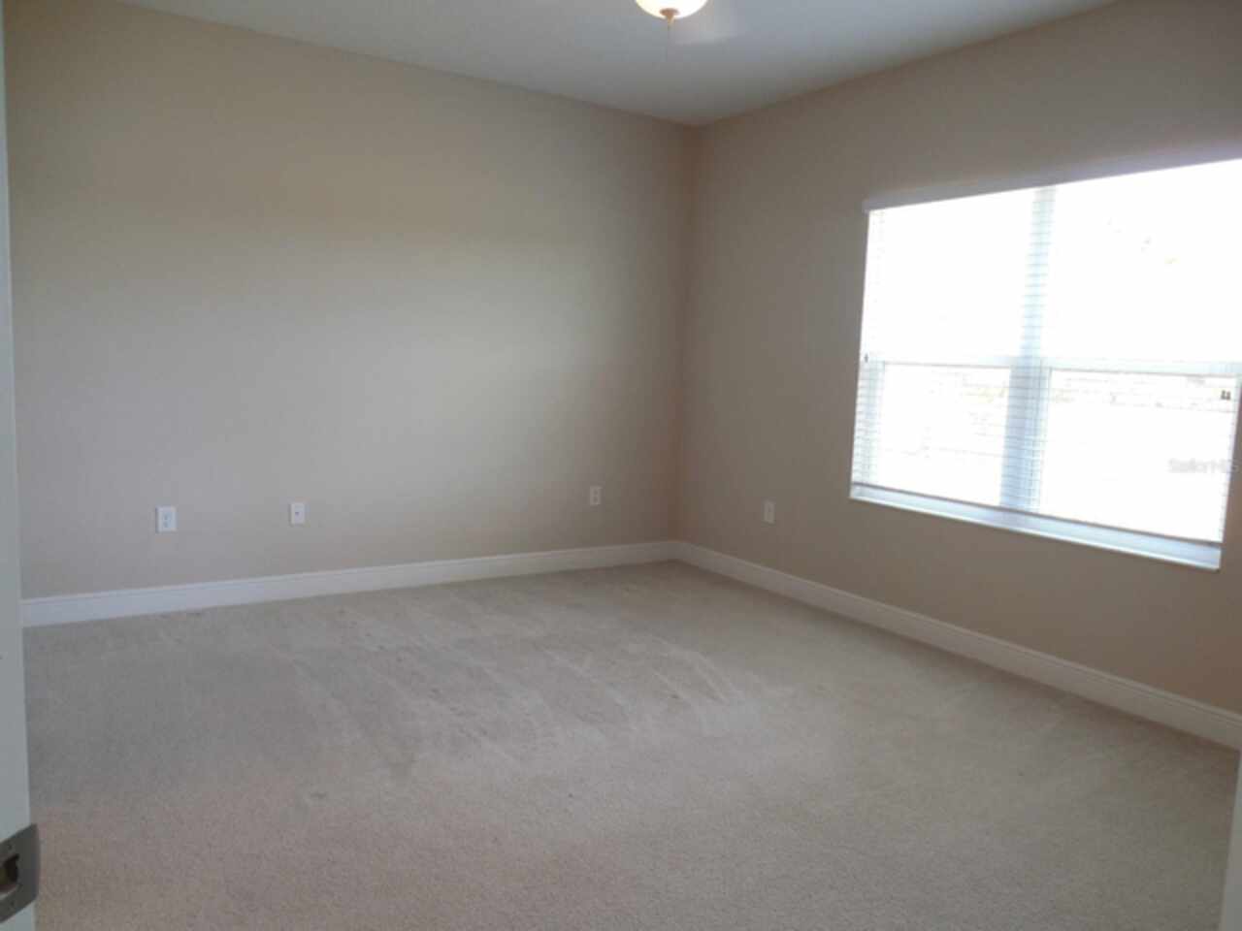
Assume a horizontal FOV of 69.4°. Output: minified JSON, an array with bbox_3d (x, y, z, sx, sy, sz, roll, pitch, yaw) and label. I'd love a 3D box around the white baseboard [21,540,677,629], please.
[{"bbox_3d":[-1.198,0.599,4.881,3.700,0.126,0.016,-2,8,-33],"label":"white baseboard"}]

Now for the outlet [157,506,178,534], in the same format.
[{"bbox_3d":[-2.135,0.253,4.215,0.078,0.121,0.010,-2,8,-33],"label":"outlet"}]

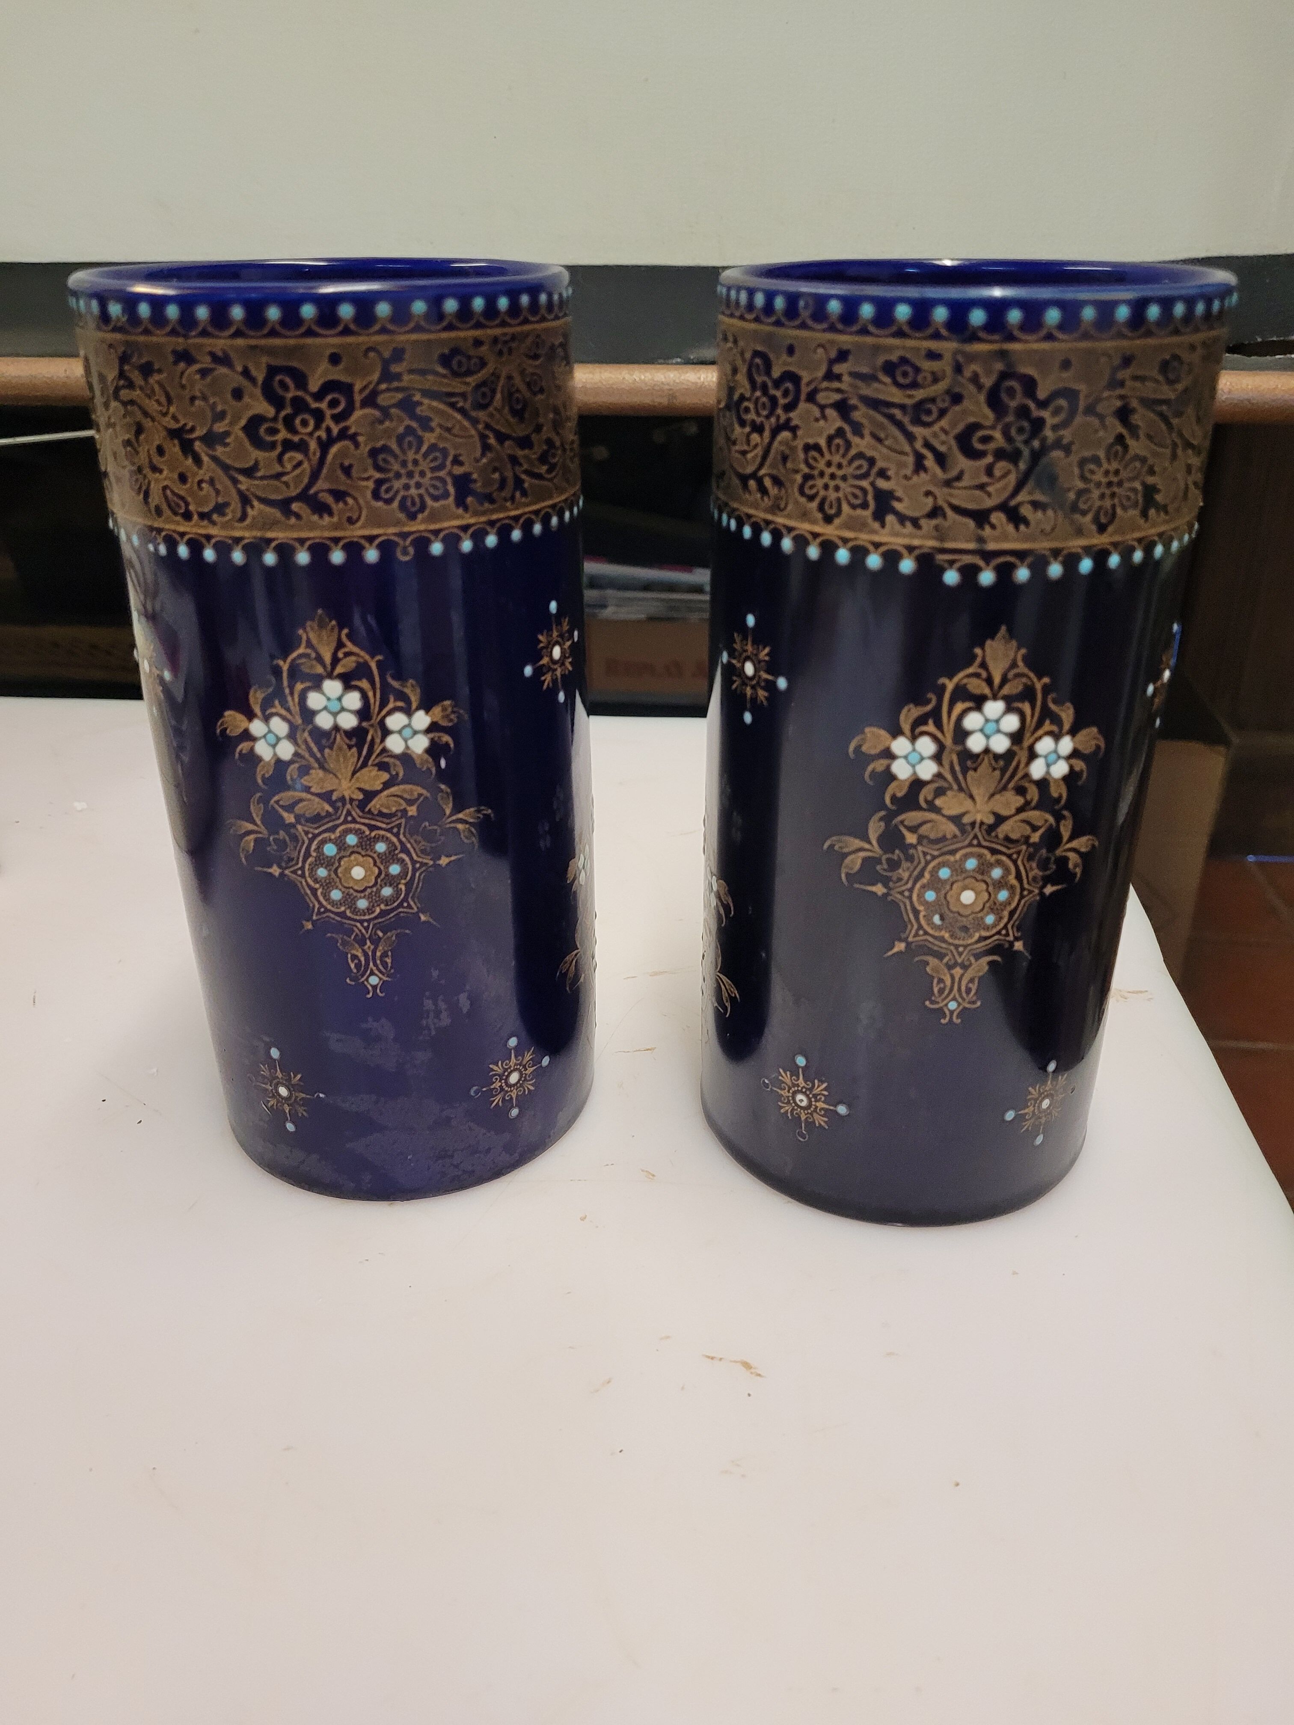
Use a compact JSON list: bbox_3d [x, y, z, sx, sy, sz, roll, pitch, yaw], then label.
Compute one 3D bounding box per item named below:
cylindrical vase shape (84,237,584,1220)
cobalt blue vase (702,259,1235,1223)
[{"bbox_3d":[-0.094,-0.045,0.454,0.147,0.295,0.147,0,27,0],"label":"cylindrical vase shape"},{"bbox_3d":[0.094,-0.039,0.441,0.147,0.295,0.147,0,27,0],"label":"cobalt blue vase"}]

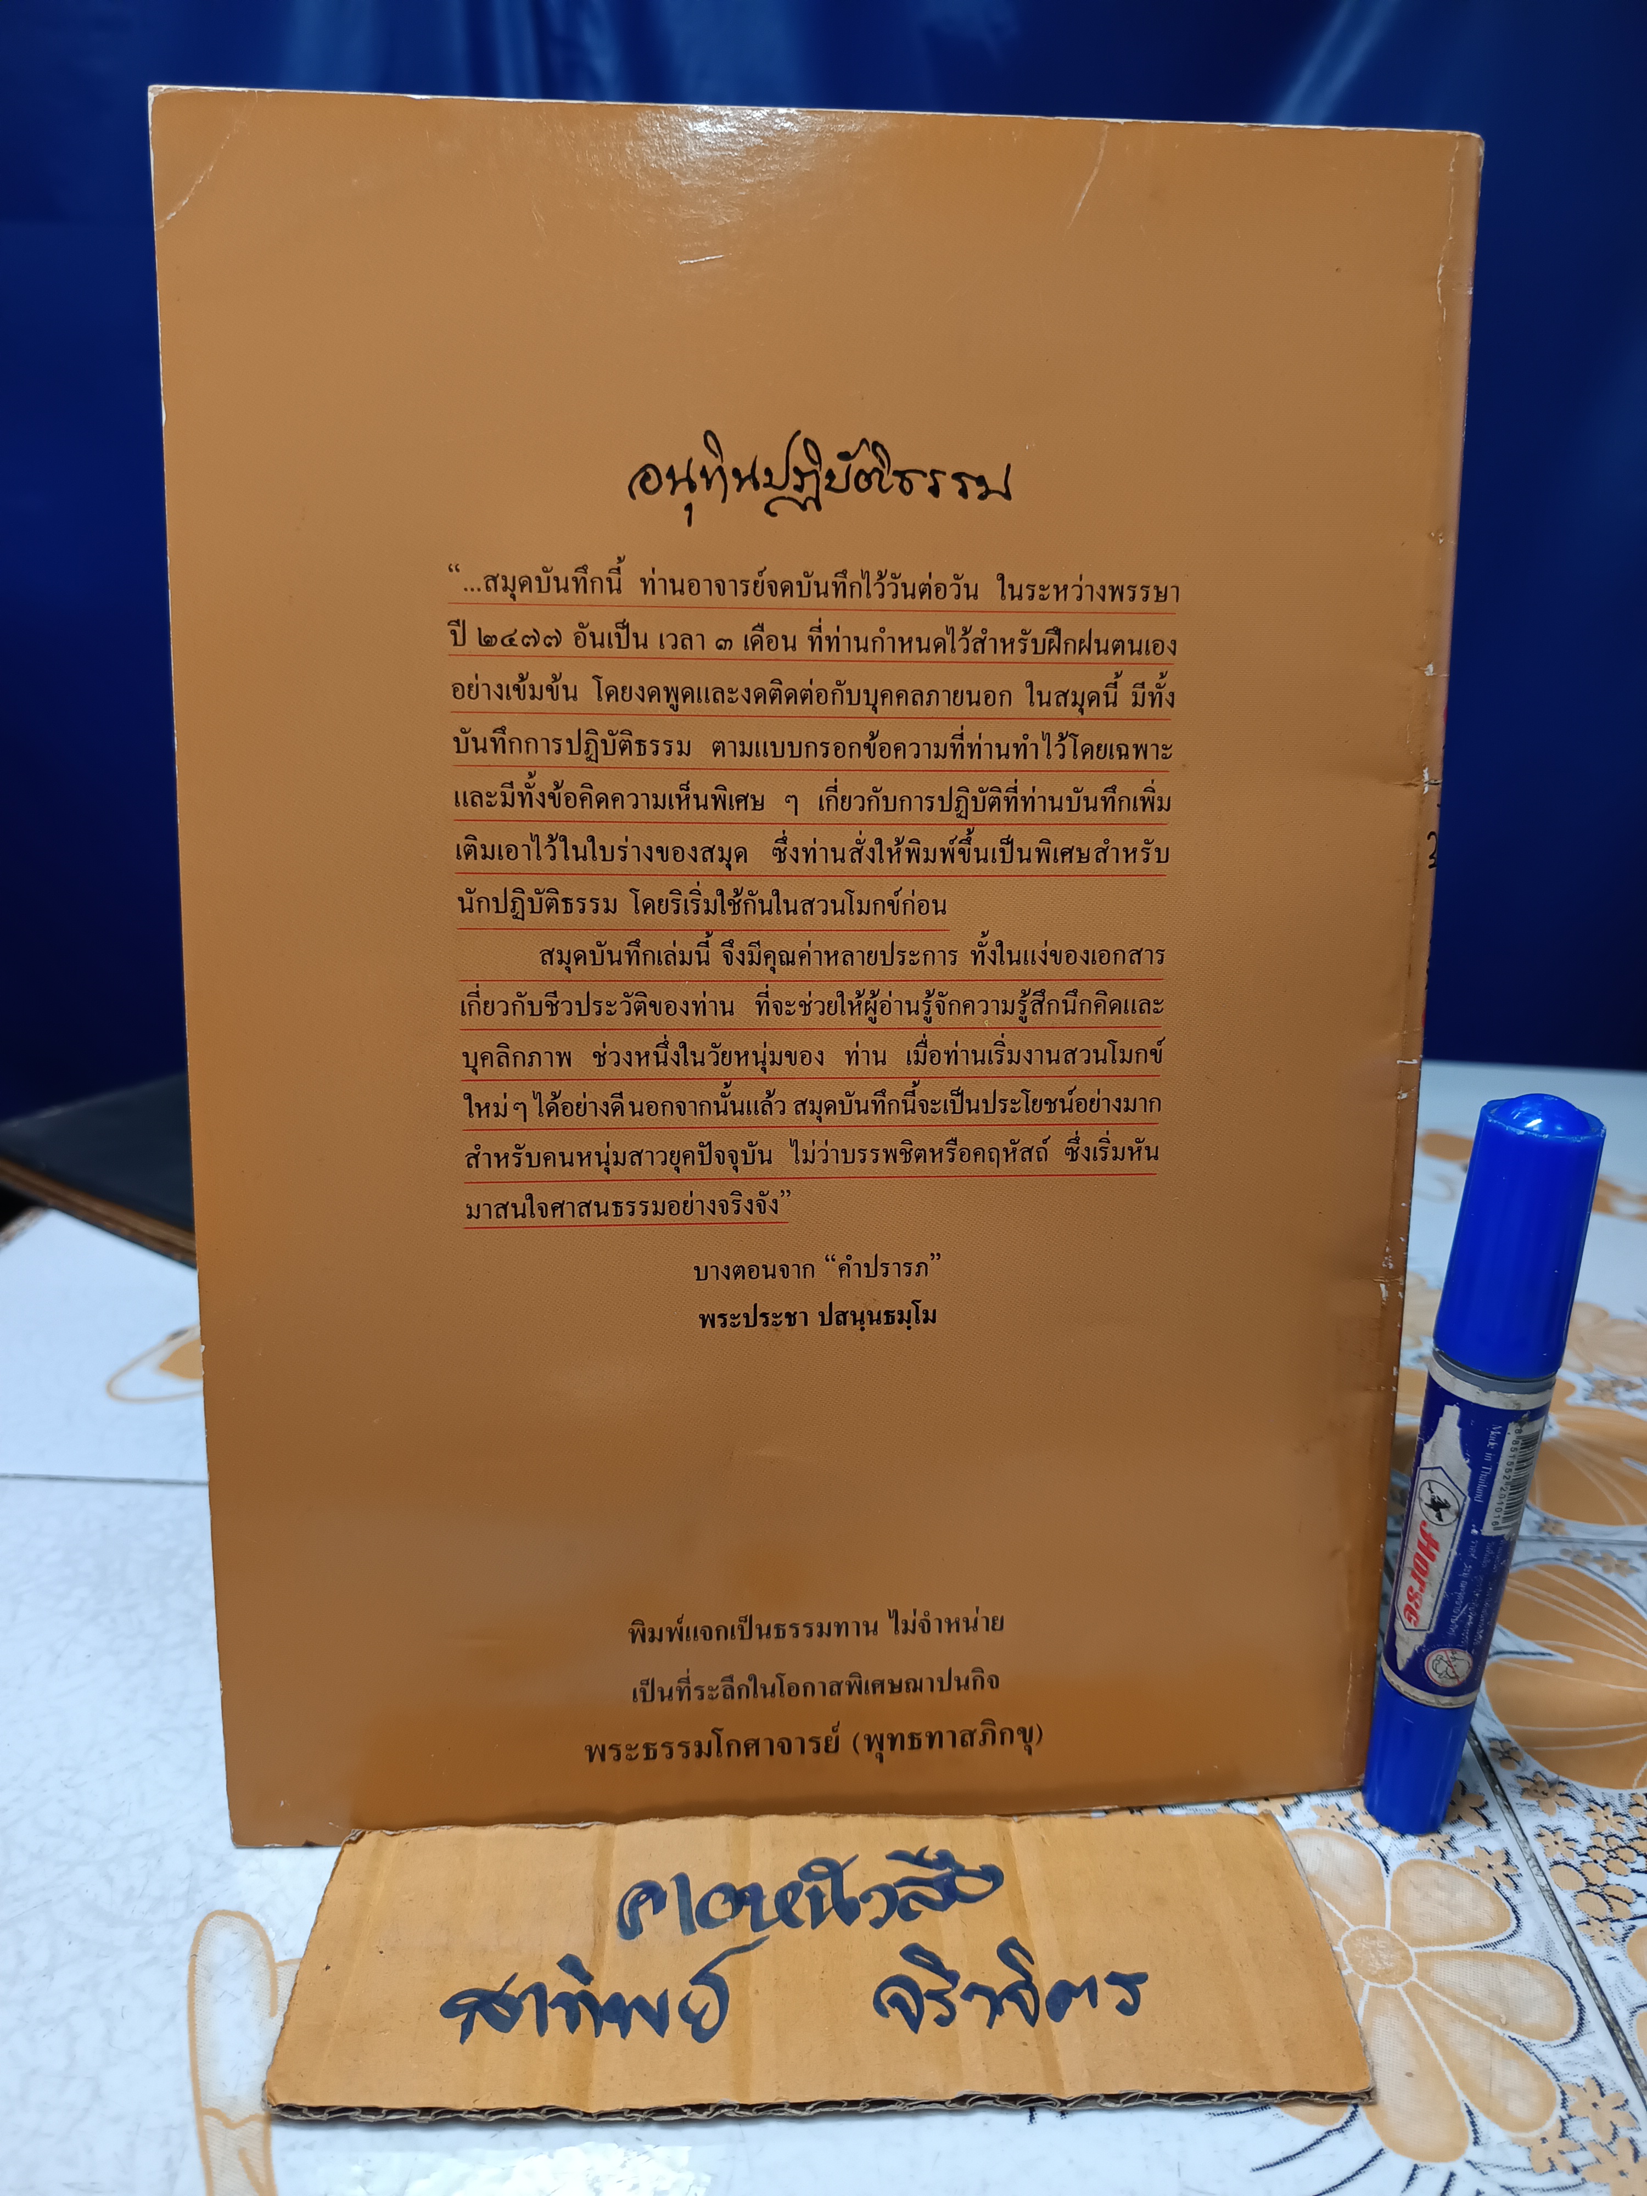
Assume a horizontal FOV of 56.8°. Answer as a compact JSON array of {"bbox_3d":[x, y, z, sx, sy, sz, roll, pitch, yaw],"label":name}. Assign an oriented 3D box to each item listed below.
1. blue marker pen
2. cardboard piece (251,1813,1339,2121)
[{"bbox_3d":[0.111,0.067,0.262,0.019,0.140,0.019,6,20,10],"label":"blue marker pen"},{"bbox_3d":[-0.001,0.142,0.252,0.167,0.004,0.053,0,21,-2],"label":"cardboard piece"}]

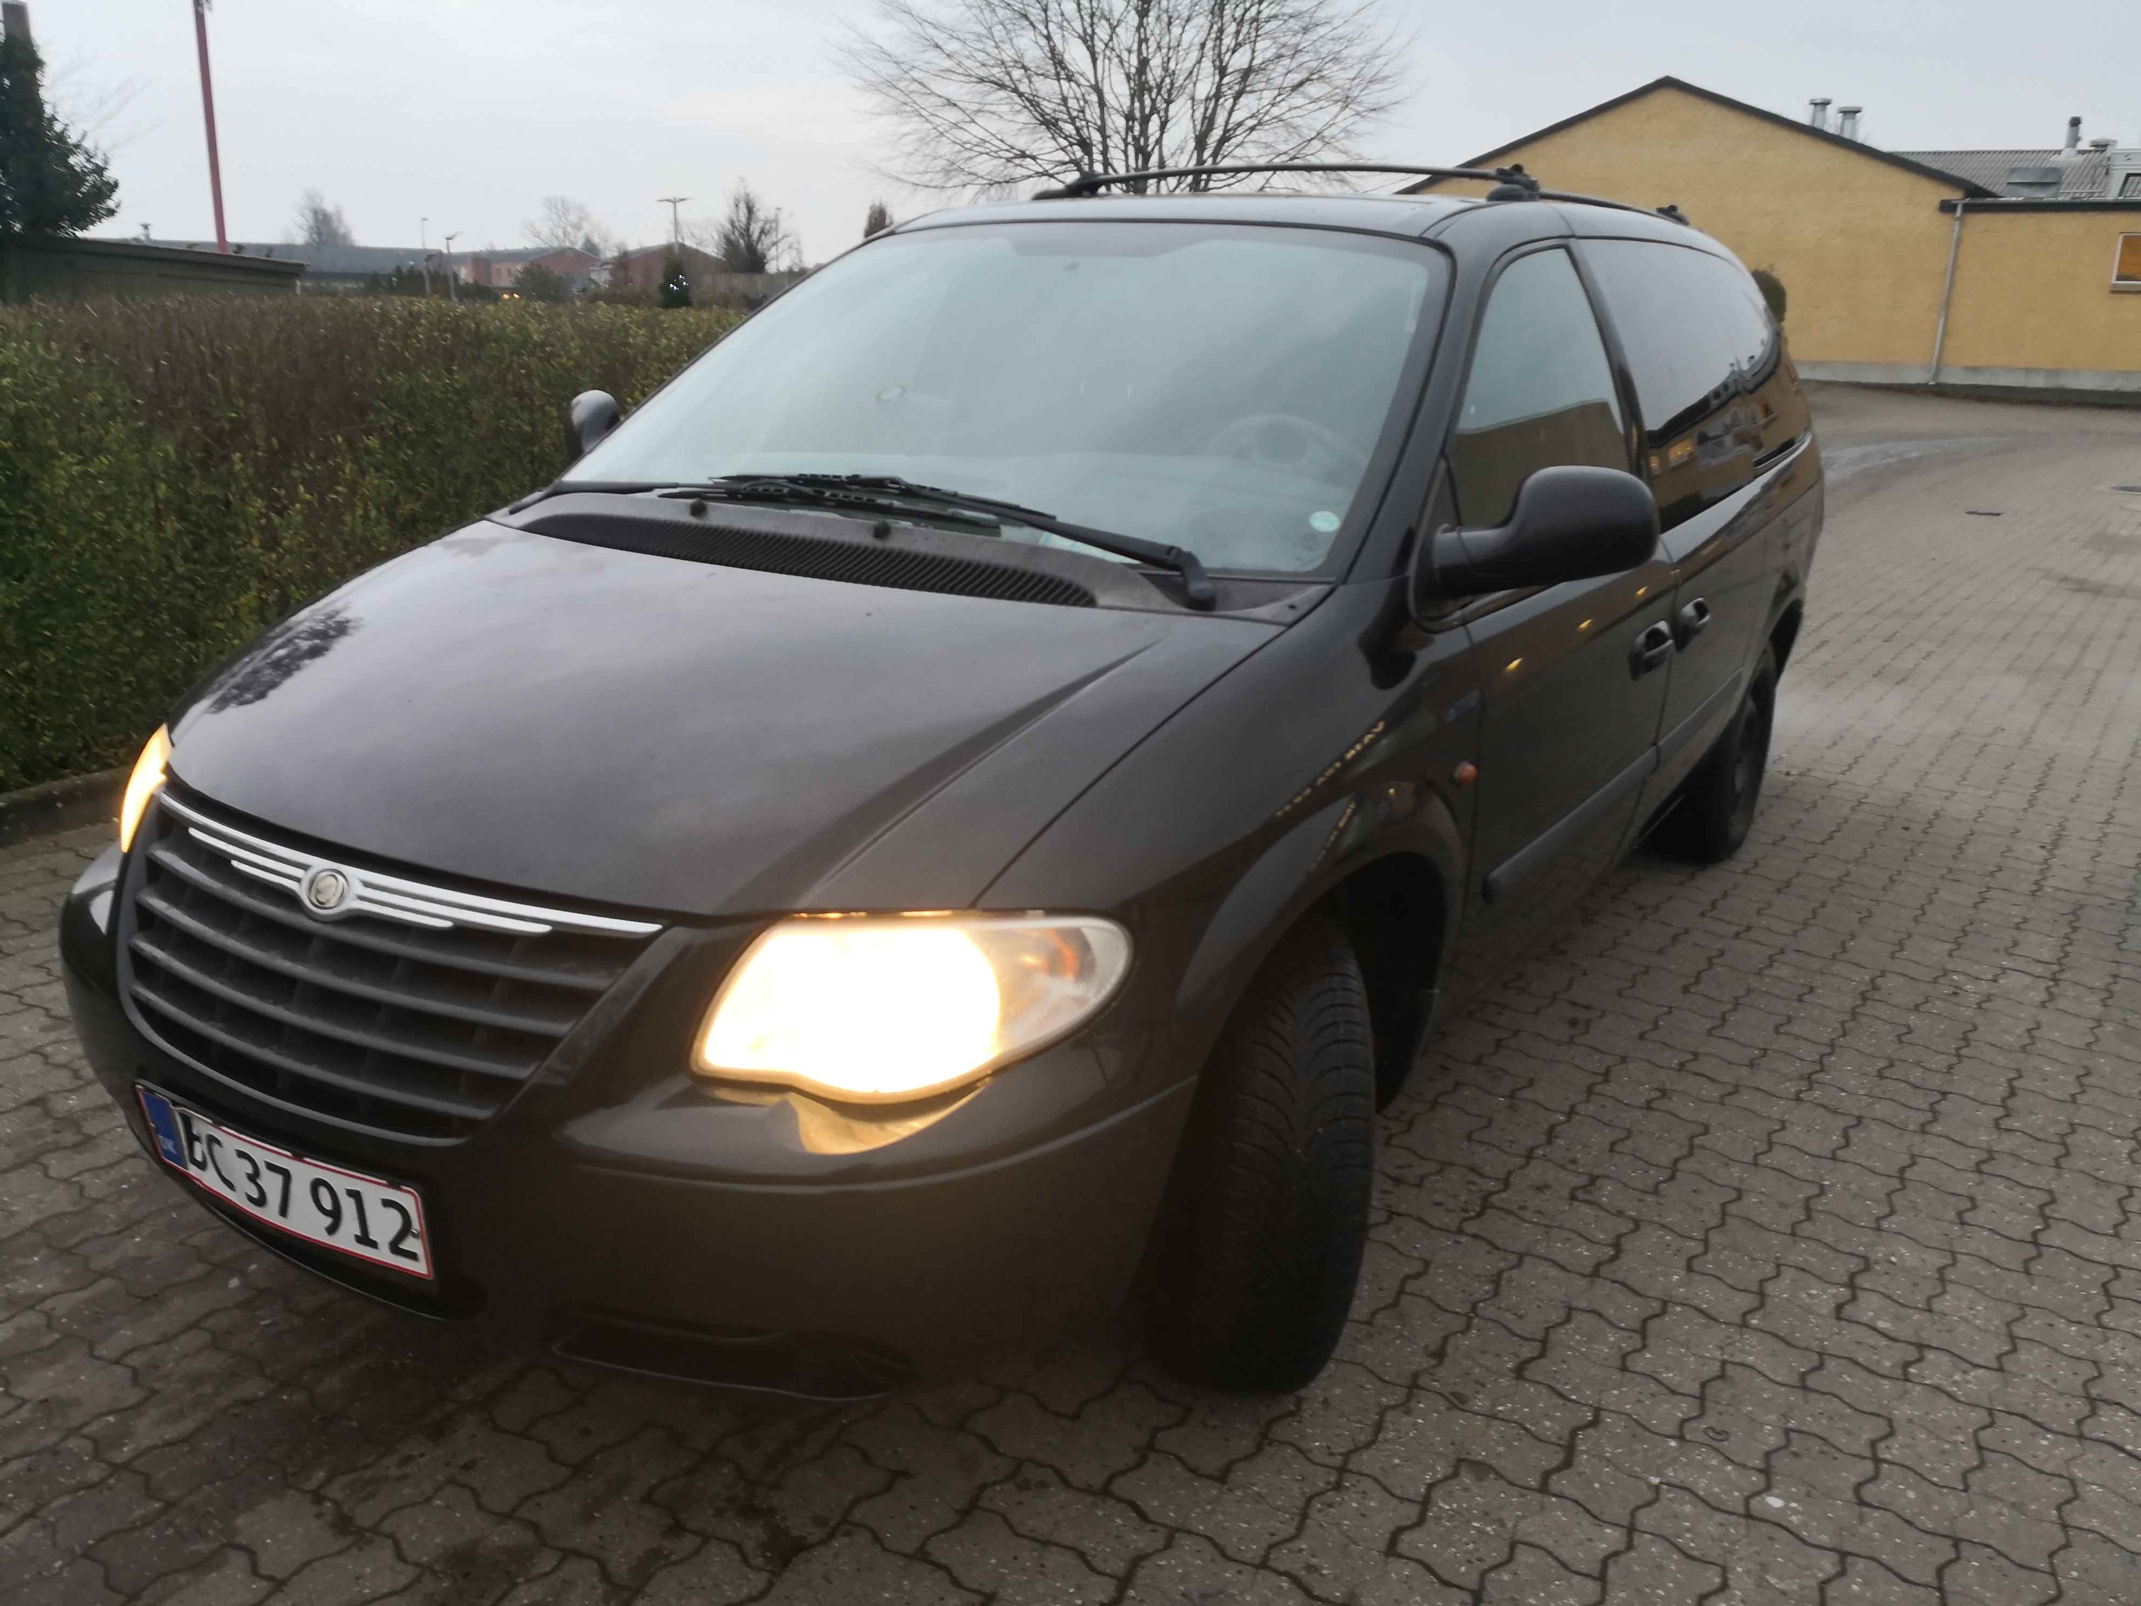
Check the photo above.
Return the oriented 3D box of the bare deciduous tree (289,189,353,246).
[{"bbox_3d":[-64.549,-48.628,143.853,6.000,9.000,6.000,-5,17,-23],"label":"bare deciduous tree"}]

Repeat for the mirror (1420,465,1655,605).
[{"bbox_3d":[0.685,-0.382,2.408,0.290,0.205,0.190,11,18,30],"label":"mirror"}]

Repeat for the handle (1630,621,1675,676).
[{"bbox_3d":[1.147,-0.300,3.314,0.055,0.090,0.220,11,18,29],"label":"handle"}]

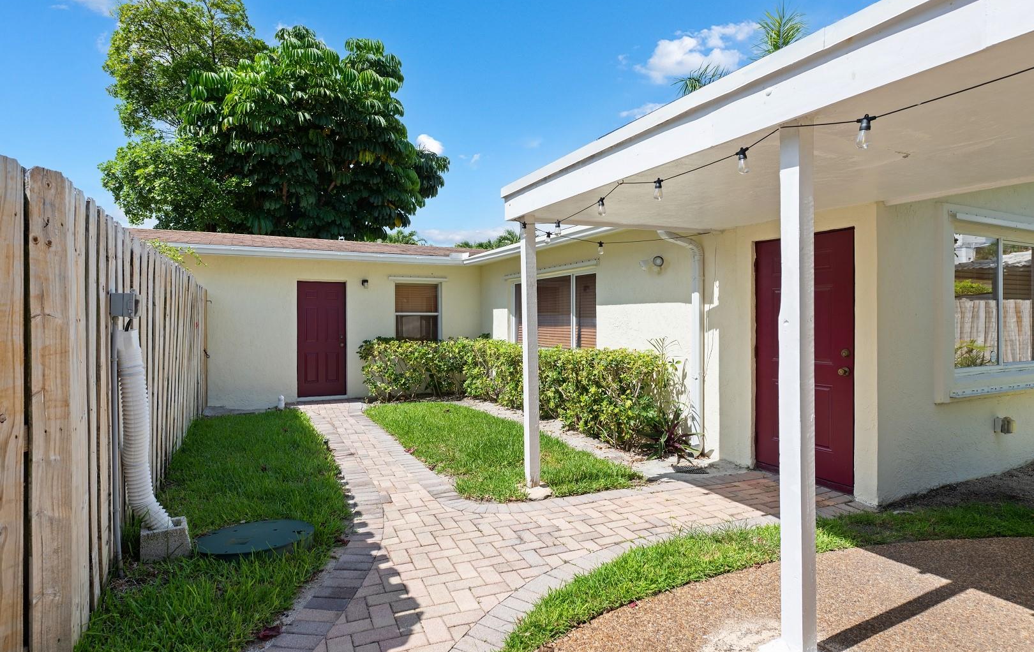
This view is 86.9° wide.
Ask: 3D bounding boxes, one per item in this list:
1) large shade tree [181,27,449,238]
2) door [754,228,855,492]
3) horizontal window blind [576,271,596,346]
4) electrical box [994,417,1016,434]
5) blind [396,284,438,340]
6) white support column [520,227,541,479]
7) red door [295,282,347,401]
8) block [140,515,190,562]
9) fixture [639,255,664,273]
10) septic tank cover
[{"bbox_3d":[-5.961,-3.708,15.965,7.800,10.000,7.200,-1,1,-28],"label":"large shade tree"},{"bbox_3d":[2.439,0.250,4.637,0.055,2.060,0.900,-1,1,-28],"label":"door"},{"bbox_3d":[1.008,-0.183,7.955,0.050,1.130,0.520,-1,1,-28],"label":"horizontal window blind"},{"bbox_3d":[4.340,0.890,4.854,0.090,0.135,0.125,-1,1,-28],"label":"electrical box"},{"bbox_3d":[-1.929,-0.246,10.601,0.860,1.150,0.050,-1,1,-28],"label":"blind"},{"bbox_3d":[0.113,0.213,4.502,0.092,2.230,0.092,-1,1,-28],"label":"white support column"},{"bbox_3d":[-3.474,0.234,9.736,0.825,2.040,0.055,-1,1,-28],"label":"red door"},{"bbox_3d":[-2.131,1.289,3.315,0.235,0.200,0.205,-1,1,-28],"label":"block"},{"bbox_3d":[1.587,-0.717,6.392,0.180,0.200,0.280,-1,1,-28],"label":"fixture"},{"bbox_3d":[-1.642,1.359,3.449,0.670,0.080,0.670,0,-2,-28],"label":"septic tank cover"}]

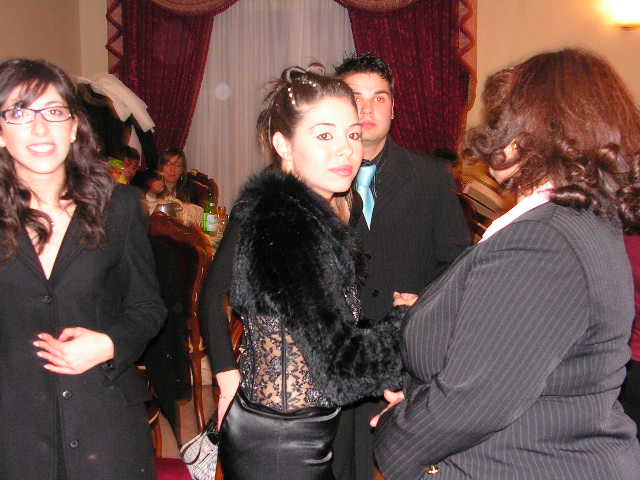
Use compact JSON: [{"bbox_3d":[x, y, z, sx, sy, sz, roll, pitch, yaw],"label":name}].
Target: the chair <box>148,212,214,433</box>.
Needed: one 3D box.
[{"bbox_3d":[-0.818,0.379,4.202,0.500,1.070,0.560,-3,9,-18],"label":"chair"}]

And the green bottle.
[{"bbox_3d":[-0.688,-0.170,5.350,0.080,0.275,0.080,-1,9,0],"label":"green bottle"}]

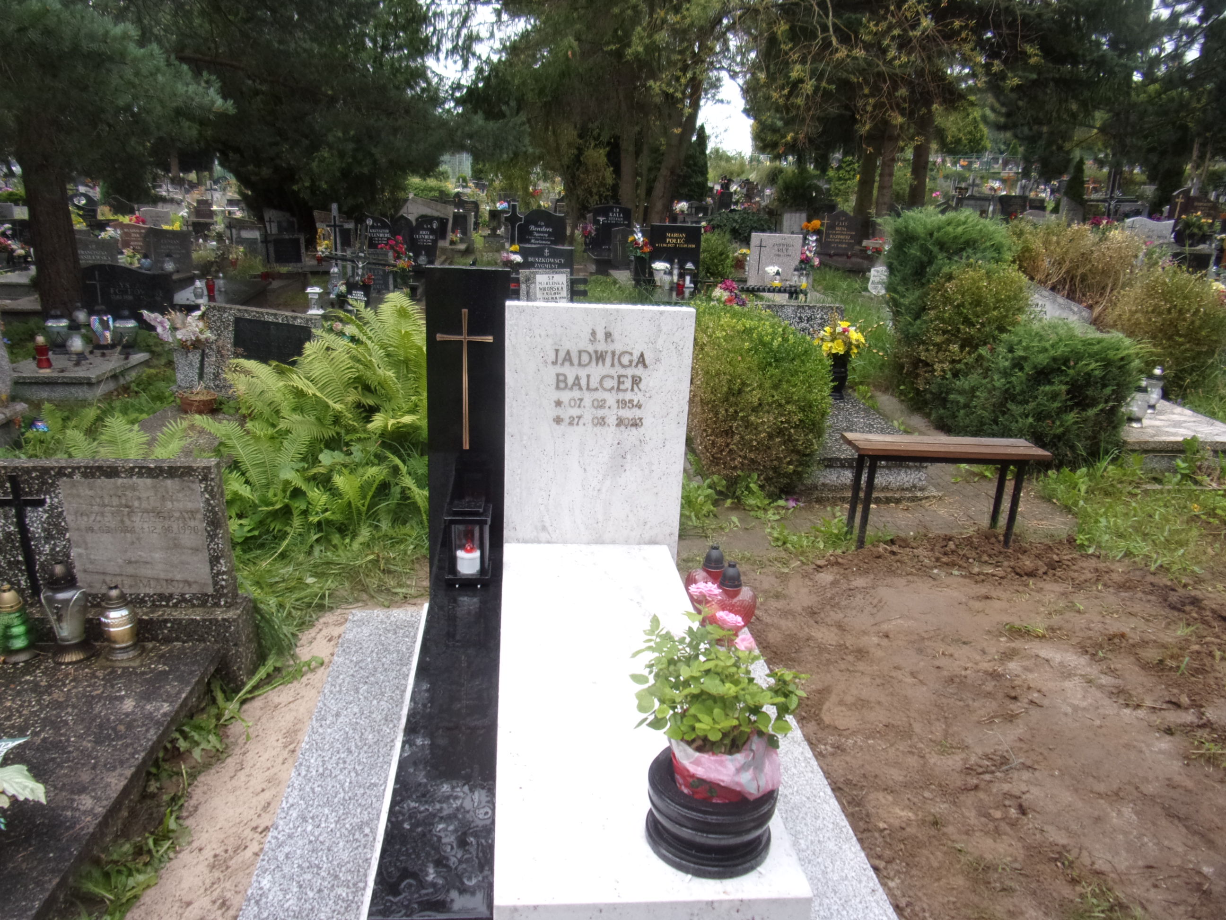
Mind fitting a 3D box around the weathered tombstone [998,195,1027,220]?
[{"bbox_3d":[8.007,-5.009,17.000,0.570,0.530,0.140,1,18,-4],"label":"weathered tombstone"}]

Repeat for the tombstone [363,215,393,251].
[{"bbox_3d":[-3.107,-2.954,11.300,0.360,0.640,0.080,1,19,-7],"label":"tombstone"}]

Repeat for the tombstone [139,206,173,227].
[{"bbox_3d":[-8.331,-4.392,15.500,0.570,0.470,0.140,0,18,-9],"label":"tombstone"}]

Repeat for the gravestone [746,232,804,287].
[{"bbox_3d":[2.028,-2.487,10.600,0.632,0.630,0.090,1,17,-9],"label":"gravestone"}]

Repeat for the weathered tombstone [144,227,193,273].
[{"bbox_3d":[-5.490,-2.585,10.500,0.570,0.560,0.140,-1,18,-11],"label":"weathered tombstone"}]

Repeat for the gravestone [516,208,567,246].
[{"bbox_3d":[-1.074,-3.346,12.800,0.742,0.792,0.090,1,17,-8],"label":"gravestone"}]

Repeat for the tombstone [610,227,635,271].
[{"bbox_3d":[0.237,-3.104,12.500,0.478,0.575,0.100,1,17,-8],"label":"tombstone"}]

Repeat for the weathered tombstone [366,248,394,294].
[{"bbox_3d":[-2.643,-2.092,9.400,0.460,0.510,0.140,1,18,-6],"label":"weathered tombstone"}]

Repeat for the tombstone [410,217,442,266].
[{"bbox_3d":[-2.483,-2.903,11.300,0.360,0.640,0.080,1,19,-7],"label":"tombstone"}]

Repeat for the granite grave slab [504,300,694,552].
[{"bbox_3d":[-0.057,-0.075,2.717,0.575,0.816,0.080,1,15,-7],"label":"granite grave slab"}]

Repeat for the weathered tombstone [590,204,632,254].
[{"bbox_3d":[-0.014,-3.407,12.600,0.600,0.720,0.100,1,19,-7],"label":"weathered tombstone"}]

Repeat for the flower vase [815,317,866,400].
[{"bbox_3d":[1.389,-0.621,5.200,0.310,0.500,0.310,1,19,-7],"label":"flower vase"}]

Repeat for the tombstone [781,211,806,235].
[{"bbox_3d":[3.419,-4.271,16.000,0.390,0.720,0.100,1,17,-8],"label":"tombstone"}]

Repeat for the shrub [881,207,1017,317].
[{"bbox_3d":[3.019,-1.597,7.600,1.050,1.220,1.000,1,18,-5],"label":"shrub"}]

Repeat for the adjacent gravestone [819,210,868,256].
[{"bbox_3d":[4.073,-4.006,15.000,0.820,0.740,0.120,1,19,-7],"label":"adjacent gravestone"}]

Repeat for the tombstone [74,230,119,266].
[{"bbox_3d":[-6.538,-2.572,10.700,0.550,0.520,0.090,-1,17,-12],"label":"tombstone"}]

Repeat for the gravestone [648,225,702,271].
[{"bbox_3d":[0.787,-2.582,10.700,0.606,0.720,0.080,1,17,-9],"label":"gravestone"}]

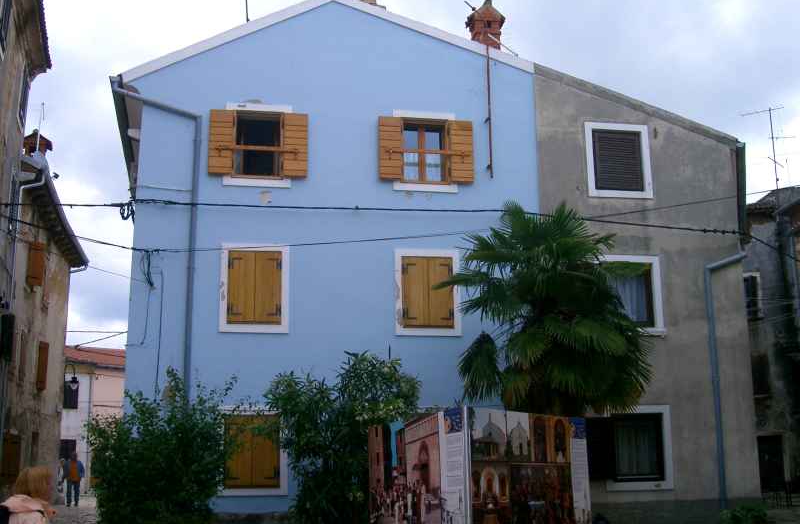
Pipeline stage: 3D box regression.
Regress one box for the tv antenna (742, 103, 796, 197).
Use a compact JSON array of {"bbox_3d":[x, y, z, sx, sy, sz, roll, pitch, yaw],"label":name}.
[{"bbox_3d":[10.873,-3.260,26.500,1.400,2.550,0.900,-7,-13,32],"label":"tv antenna"}]

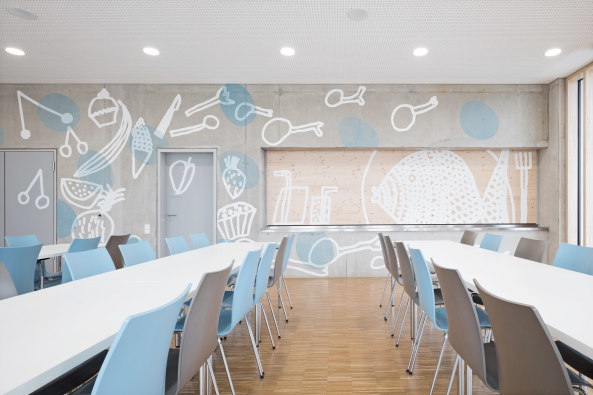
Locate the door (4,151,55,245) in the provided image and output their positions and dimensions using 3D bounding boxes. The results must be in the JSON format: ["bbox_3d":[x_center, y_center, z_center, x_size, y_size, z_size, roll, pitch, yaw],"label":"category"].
[{"bbox_3d":[-4.340,0.277,4.830,0.830,2.070,0.100,0,-1,0],"label":"door"}]

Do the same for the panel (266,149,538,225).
[{"bbox_3d":[1.820,-0.180,5.030,4.620,1.270,0.080,0,-1,0],"label":"panel"}]

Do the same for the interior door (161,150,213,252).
[{"bbox_3d":[-1.780,0.280,4.900,0.870,2.070,0.100,0,-1,0],"label":"interior door"}]

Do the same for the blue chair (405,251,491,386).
[{"bbox_3d":[0.983,0.751,1.830,0.500,0.860,0.460,0,-1,3],"label":"blue chair"}]

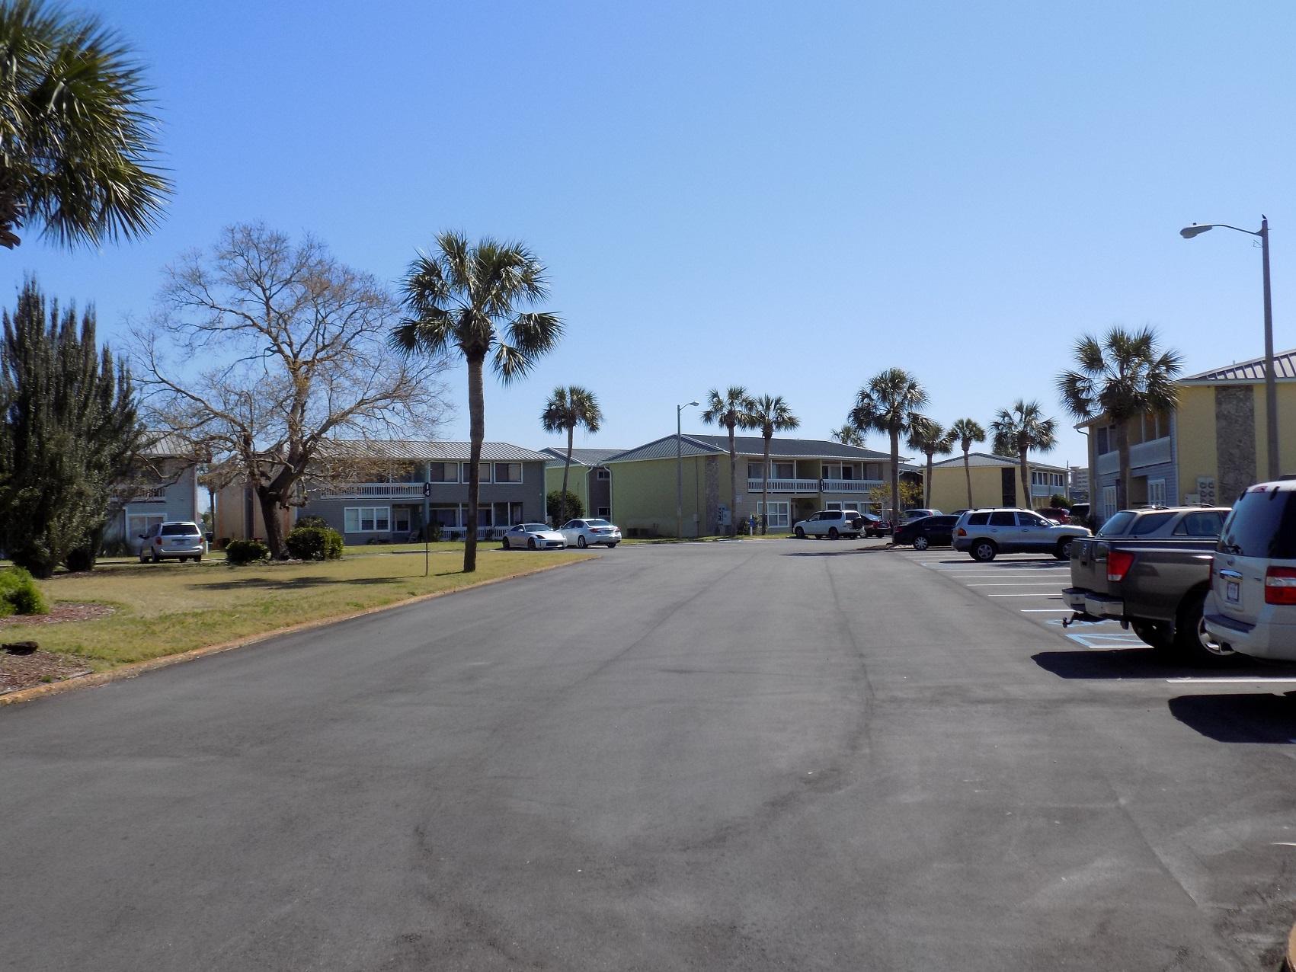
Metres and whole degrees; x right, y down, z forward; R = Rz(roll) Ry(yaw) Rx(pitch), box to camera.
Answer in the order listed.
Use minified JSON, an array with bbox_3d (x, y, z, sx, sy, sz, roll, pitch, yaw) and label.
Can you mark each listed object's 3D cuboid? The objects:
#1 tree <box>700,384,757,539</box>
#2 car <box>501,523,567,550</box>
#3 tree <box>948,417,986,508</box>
[{"bbox_3d":[5.103,-1.493,71.200,3.370,9.500,3.370,-1,-1,0],"label":"tree"},{"bbox_3d":[-6.064,2.651,59.619,1.820,1.320,4.310,0,-2,-32],"label":"car"},{"bbox_3d":[24.126,-0.873,85.123,2.835,8.517,2.835,-2,-2,16],"label":"tree"}]

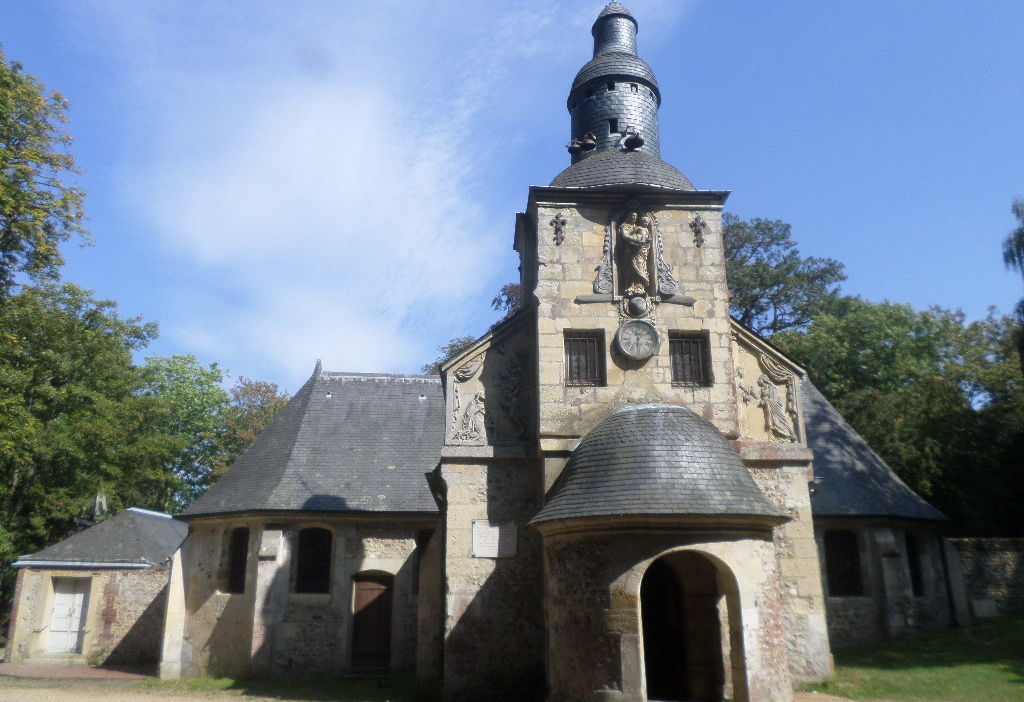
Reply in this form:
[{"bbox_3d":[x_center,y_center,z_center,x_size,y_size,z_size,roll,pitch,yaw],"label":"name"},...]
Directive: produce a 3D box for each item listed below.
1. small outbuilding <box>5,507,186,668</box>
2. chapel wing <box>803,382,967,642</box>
[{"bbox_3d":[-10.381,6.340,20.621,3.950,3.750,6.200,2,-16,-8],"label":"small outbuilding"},{"bbox_3d":[8.763,4.225,21.060,6.100,7.120,6.400,1,-18,-3],"label":"chapel wing"}]

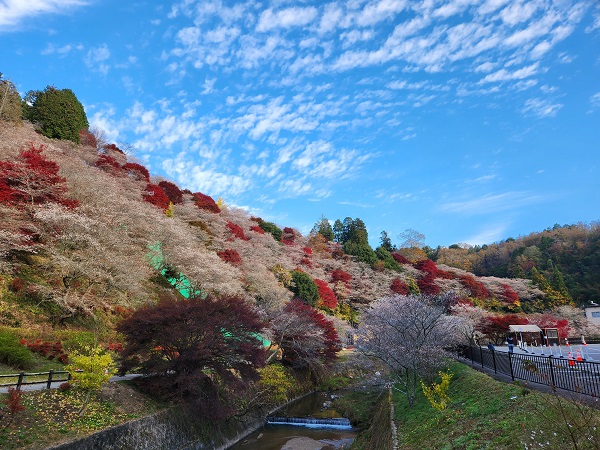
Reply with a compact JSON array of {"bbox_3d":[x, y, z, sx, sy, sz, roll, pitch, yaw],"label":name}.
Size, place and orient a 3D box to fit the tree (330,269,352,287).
[{"bbox_3d":[10.620,13.430,102.000,5.350,4.740,5.080,0,-16,0],"label":"tree"}]

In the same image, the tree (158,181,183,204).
[{"bbox_3d":[-27.280,-6.850,84.000,4.800,5.210,4.560,0,-16,0],"label":"tree"}]

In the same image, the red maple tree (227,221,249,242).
[{"bbox_3d":[-13.480,1.190,86.000,4.510,4.440,4.280,0,-16,0],"label":"red maple tree"}]

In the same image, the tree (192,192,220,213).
[{"bbox_3d":[-20.170,-4.850,86.000,5.740,4.440,5.450,0,-16,0],"label":"tree"}]

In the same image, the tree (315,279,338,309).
[{"bbox_3d":[5.720,14.780,86.000,4.920,6.670,4.670,0,-16,0],"label":"tree"}]

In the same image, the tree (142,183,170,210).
[{"bbox_3d":[-28.790,-5.720,80.000,5.340,5.790,5.070,0,-16,0],"label":"tree"}]

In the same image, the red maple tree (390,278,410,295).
[{"bbox_3d":[26.470,16.200,105.000,5.000,4.340,4.750,0,-16,0],"label":"red maple tree"}]

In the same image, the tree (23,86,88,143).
[{"bbox_3d":[-46.610,-21.060,76.000,11.950,10.990,11.350,0,-16,0],"label":"tree"}]

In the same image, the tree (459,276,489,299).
[{"bbox_3d":[41.140,14.500,94.000,7.170,5.830,6.810,0,-16,0],"label":"tree"}]

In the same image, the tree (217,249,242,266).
[{"bbox_3d":[-14.150,6.520,80.000,4.960,3.720,4.710,0,-16,0],"label":"tree"}]

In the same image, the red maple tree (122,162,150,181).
[{"bbox_3d":[-34.040,-11.140,83.000,5.540,3.860,5.260,0,-16,0],"label":"red maple tree"}]

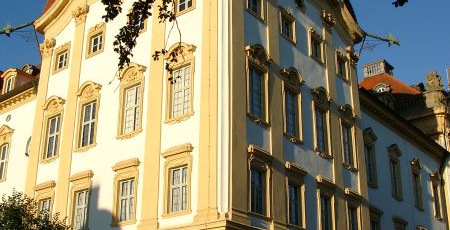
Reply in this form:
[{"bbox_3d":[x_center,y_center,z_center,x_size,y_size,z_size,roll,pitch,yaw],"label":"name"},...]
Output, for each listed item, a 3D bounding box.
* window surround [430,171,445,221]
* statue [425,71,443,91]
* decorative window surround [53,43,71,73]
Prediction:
[{"bbox_3d":[19.989,7.437,55.585,0.450,4.750,2.150,-16,-27,34],"label":"window surround"},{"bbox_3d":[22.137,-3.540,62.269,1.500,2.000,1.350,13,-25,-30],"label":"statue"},{"bbox_3d":[-10.328,-3.667,37.603,1.800,2.100,0.300,-17,-27,38],"label":"decorative window surround"}]

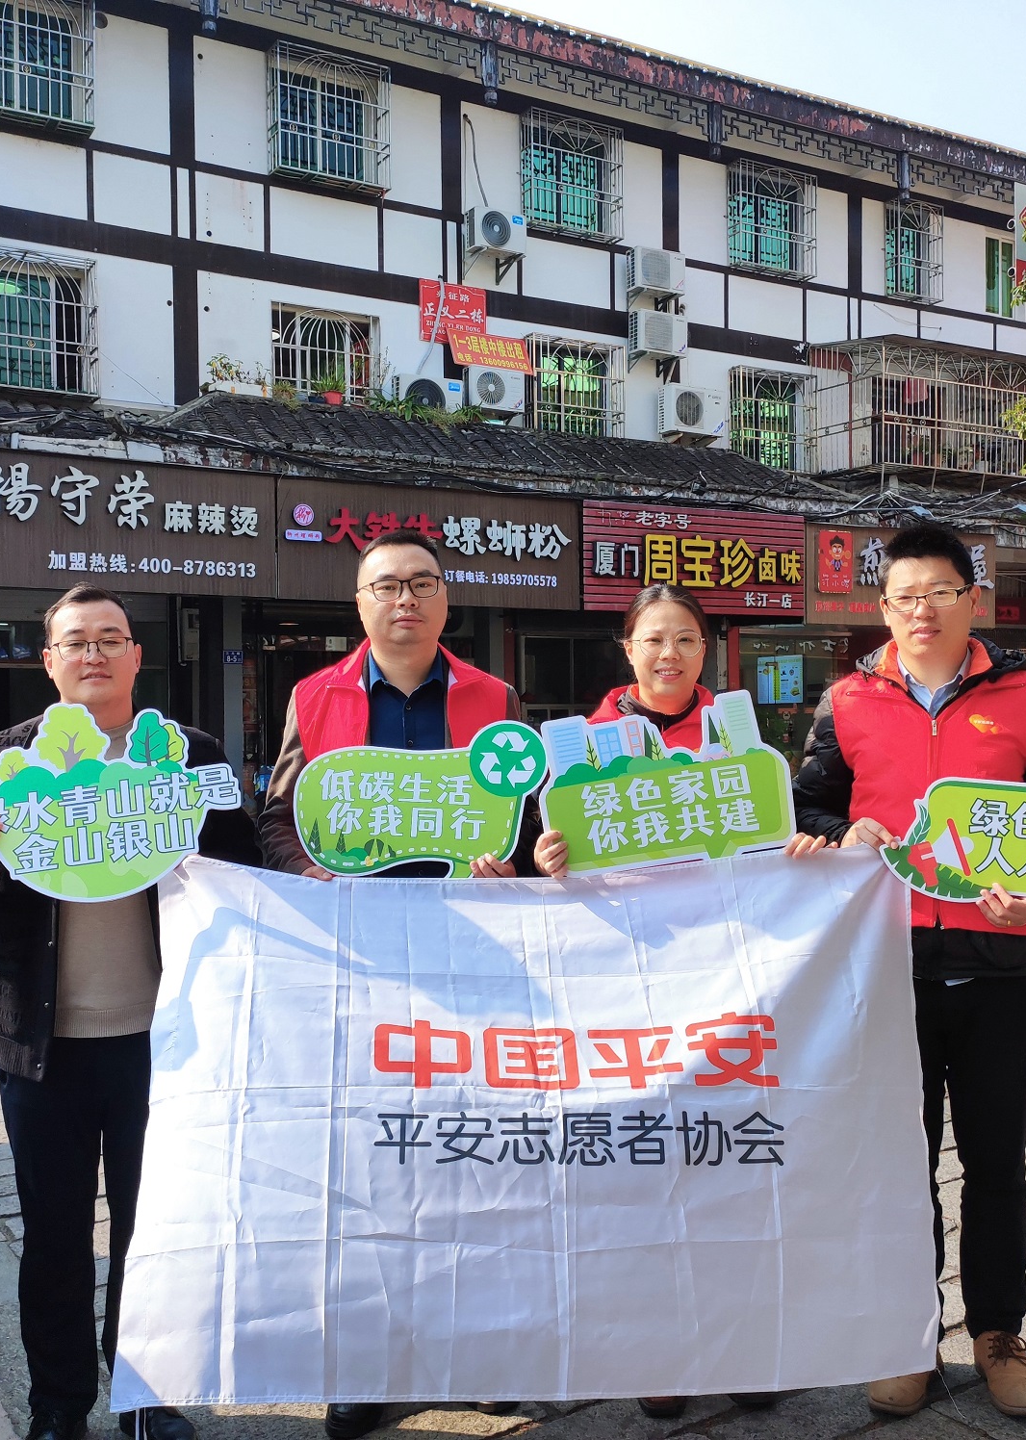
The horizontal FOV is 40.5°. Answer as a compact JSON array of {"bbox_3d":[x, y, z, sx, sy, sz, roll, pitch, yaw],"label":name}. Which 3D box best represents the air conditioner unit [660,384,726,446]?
[{"bbox_3d":[2.379,-4.122,18.773,0.960,0.605,0.330,0,0,-30],"label":"air conditioner unit"}]

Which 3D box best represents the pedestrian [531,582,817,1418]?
[{"bbox_3d":[0.318,0.530,2.800,0.570,1.630,0.440,0,0,3],"label":"pedestrian"}]

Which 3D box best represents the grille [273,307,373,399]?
[{"bbox_3d":[-2.297,-4.296,16.861,1.344,1.307,0.200,0,0,-29],"label":"grille"}]

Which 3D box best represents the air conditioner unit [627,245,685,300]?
[{"bbox_3d":[1.896,-5.946,18.505,0.794,0.530,0.290,0,0,-30],"label":"air conditioner unit"}]

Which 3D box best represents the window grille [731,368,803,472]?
[{"bbox_3d":[3.744,-4.265,19.983,1.379,1.425,0.320,0,0,-29],"label":"window grille"}]

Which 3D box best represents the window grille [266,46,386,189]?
[{"bbox_3d":[-2.186,-7.156,16.649,1.403,1.459,0.380,0,0,-29],"label":"window grille"}]

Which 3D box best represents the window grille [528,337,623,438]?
[{"bbox_3d":[0.820,-4.257,18.356,1.394,1.411,0.320,0,0,-29],"label":"window grille"}]

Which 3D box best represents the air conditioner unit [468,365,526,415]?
[{"bbox_3d":[-0.249,-4.149,17.629,0.782,0.516,0.290,0,0,-29],"label":"air conditioner unit"}]

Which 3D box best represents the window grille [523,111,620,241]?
[{"bbox_3d":[0.795,-7.138,18.342,1.399,1.461,0.320,0,0,-29],"label":"window grille"}]

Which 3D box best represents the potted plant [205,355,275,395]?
[{"bbox_3d":[-3.110,-3.837,15.693,0.752,0.440,0.240,0,0,-30],"label":"potted plant"}]

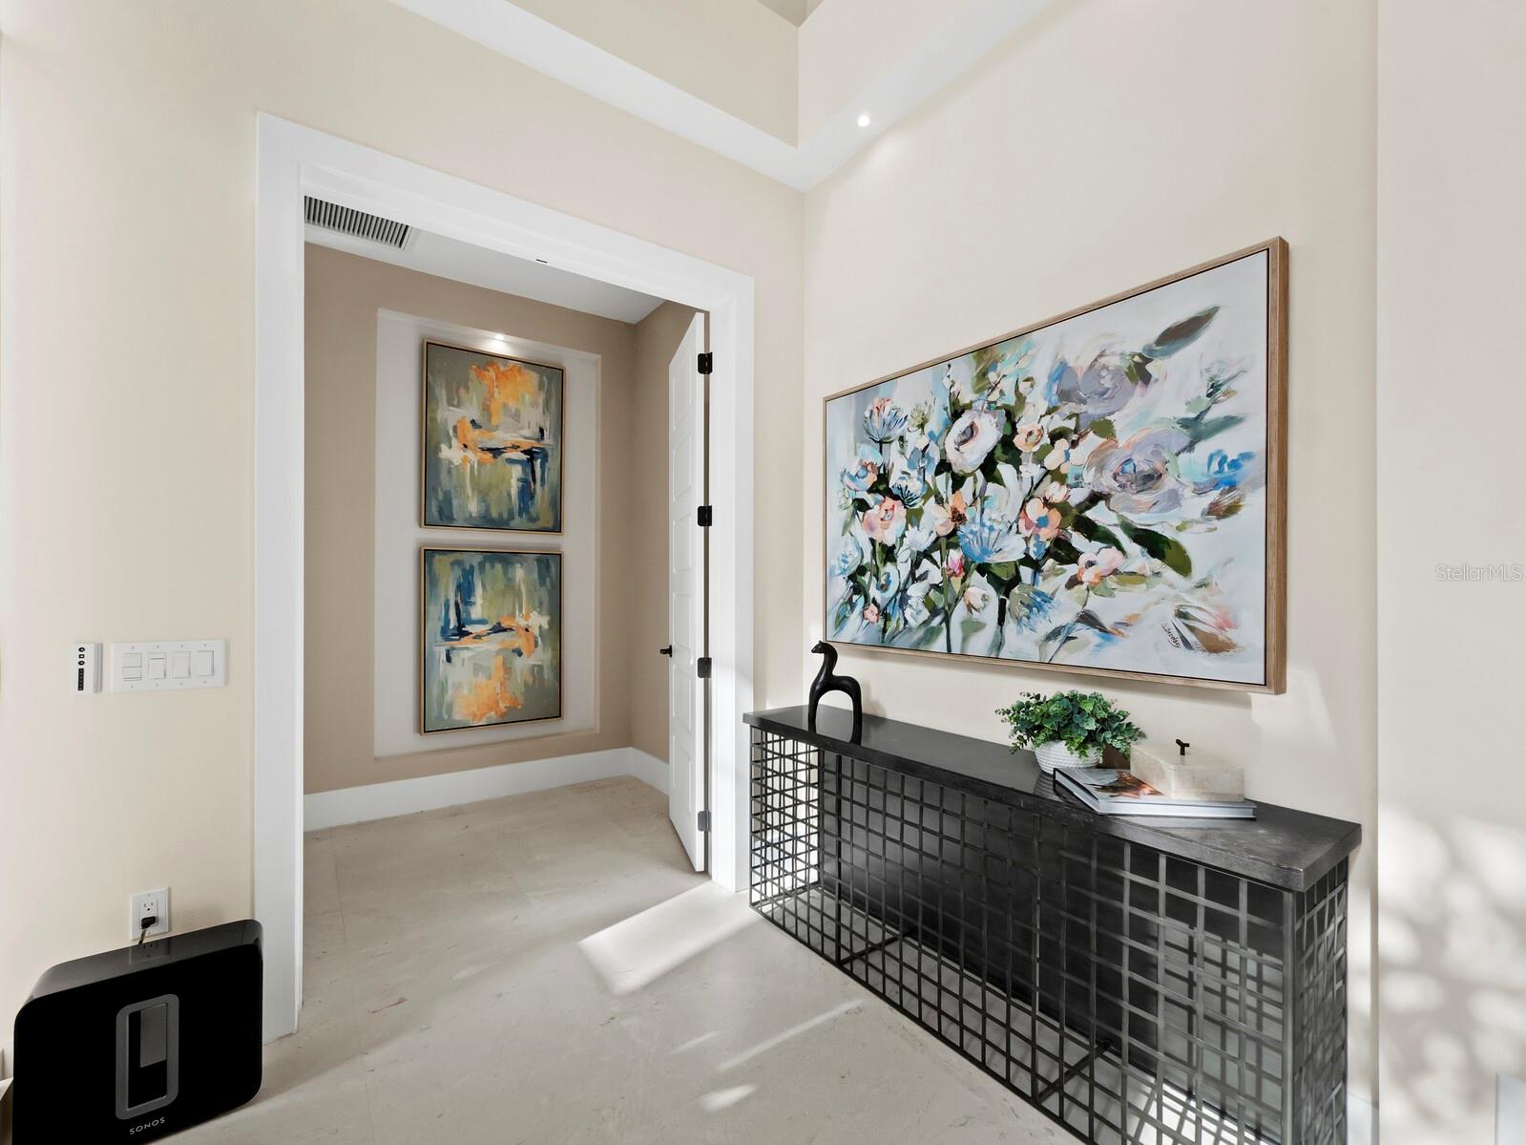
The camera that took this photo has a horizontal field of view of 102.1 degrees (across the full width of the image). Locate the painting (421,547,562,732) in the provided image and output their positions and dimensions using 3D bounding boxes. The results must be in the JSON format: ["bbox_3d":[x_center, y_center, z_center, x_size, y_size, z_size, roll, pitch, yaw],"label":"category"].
[{"bbox_3d":[-1.601,0.395,3.703,0.784,1.050,0.045,1,-1,-35],"label":"painting"}]

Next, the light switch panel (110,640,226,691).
[{"bbox_3d":[-1.521,0.240,1.584,0.214,0.124,0.010,1,-1,-35],"label":"light switch panel"}]

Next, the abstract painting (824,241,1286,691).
[{"bbox_3d":[0.724,-0.231,2.003,0.050,1.022,1.520,1,-1,-36],"label":"abstract painting"}]

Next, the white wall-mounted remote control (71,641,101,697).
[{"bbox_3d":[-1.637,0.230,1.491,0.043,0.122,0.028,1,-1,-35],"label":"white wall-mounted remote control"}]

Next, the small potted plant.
[{"bbox_3d":[0.838,0.442,1.700,0.300,0.220,0.340,1,-1,-36],"label":"small potted plant"}]

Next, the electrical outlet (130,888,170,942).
[{"bbox_3d":[-1.546,0.863,1.557,0.070,0.114,0.010,1,-1,-35],"label":"electrical outlet"}]

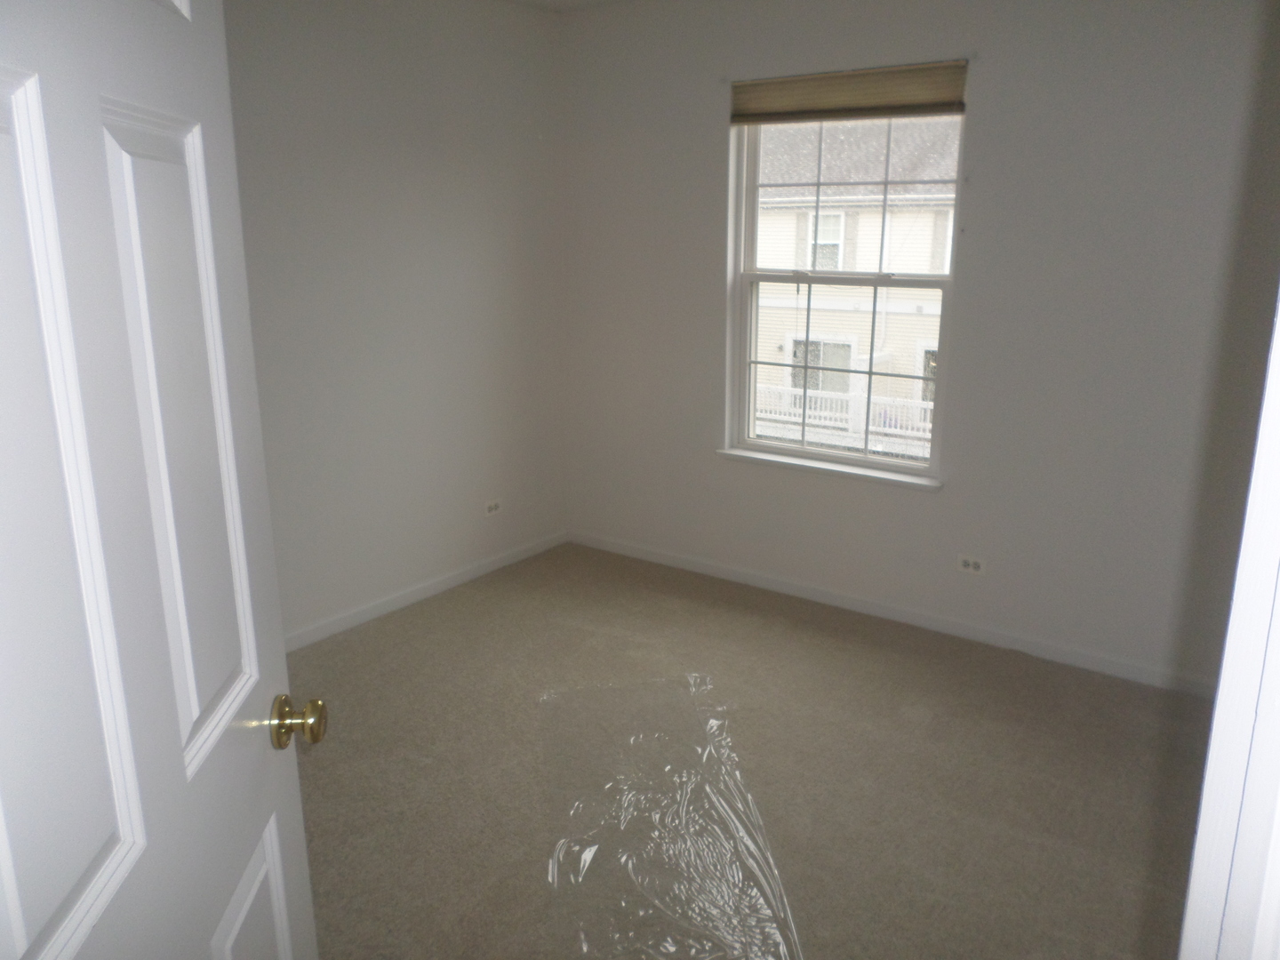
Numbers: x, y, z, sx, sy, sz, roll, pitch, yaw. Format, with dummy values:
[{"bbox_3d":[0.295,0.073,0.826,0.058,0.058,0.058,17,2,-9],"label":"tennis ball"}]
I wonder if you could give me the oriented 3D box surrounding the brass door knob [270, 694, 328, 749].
[{"bbox_3d":[-0.421,0.300,1.149,0.057,0.066,0.066,-1,14,-5],"label":"brass door knob"}]

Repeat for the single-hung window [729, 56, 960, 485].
[{"bbox_3d":[0.784,-0.801,3.648,0.945,1.500,0.100,10,18,35],"label":"single-hung window"}]

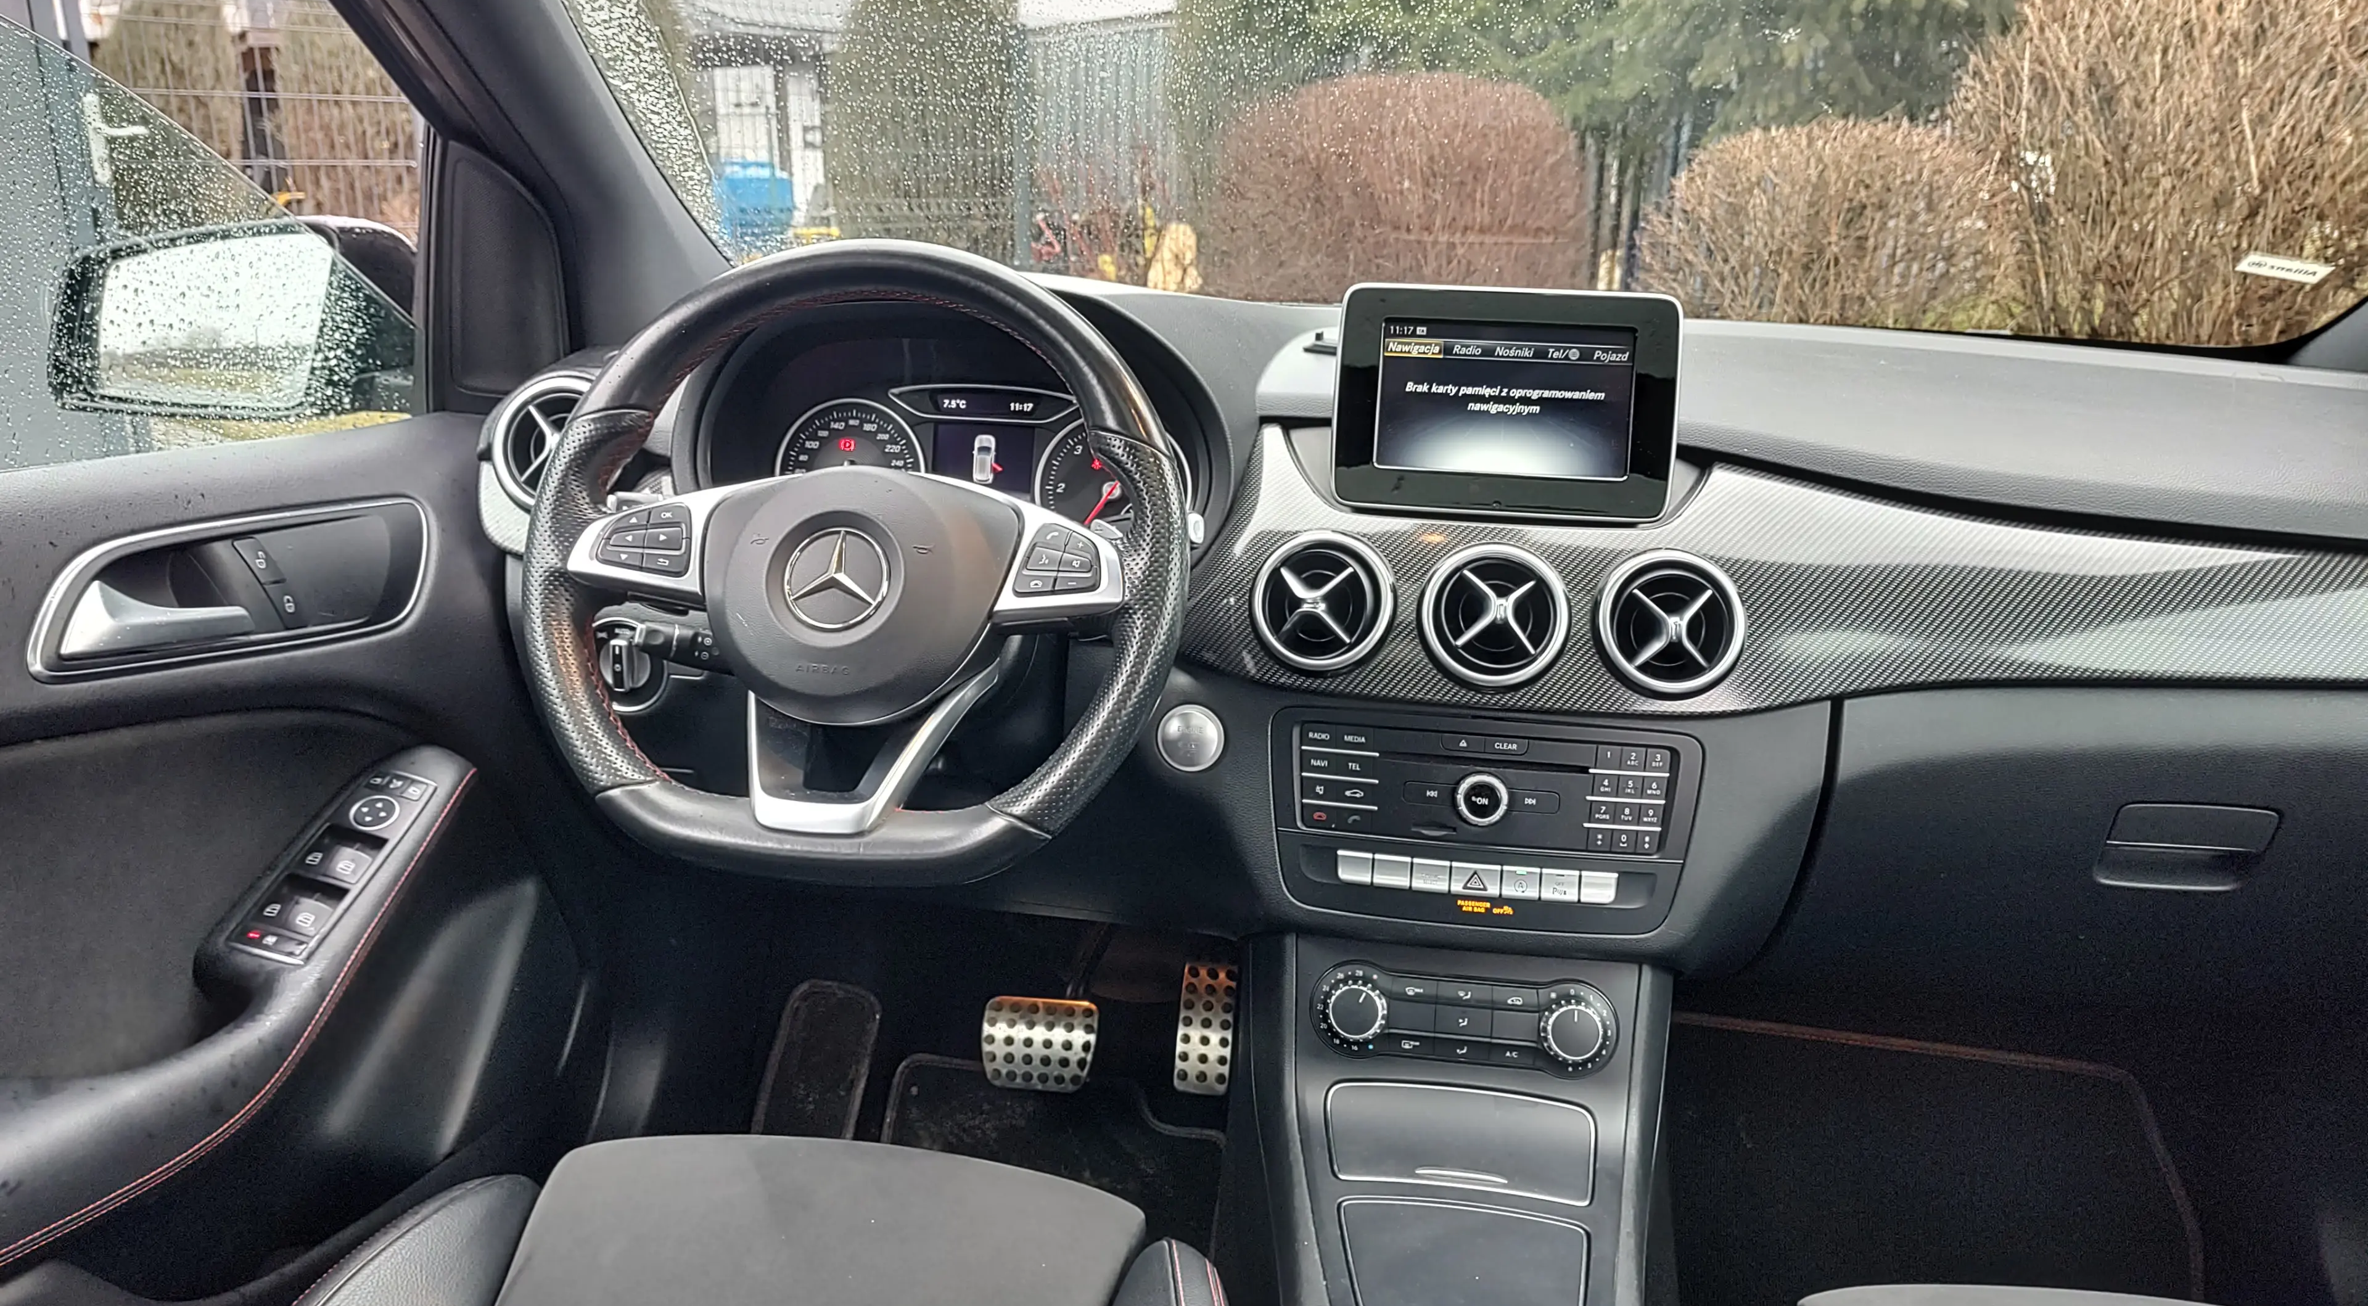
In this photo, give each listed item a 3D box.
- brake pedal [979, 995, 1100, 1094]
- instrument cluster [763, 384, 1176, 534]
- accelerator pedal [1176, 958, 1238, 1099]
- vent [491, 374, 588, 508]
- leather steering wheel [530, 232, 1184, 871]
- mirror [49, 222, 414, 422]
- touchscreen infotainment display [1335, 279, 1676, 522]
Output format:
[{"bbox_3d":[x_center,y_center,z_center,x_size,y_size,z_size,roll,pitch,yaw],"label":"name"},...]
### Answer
[{"bbox_3d":[-0.121,0.329,1.324,0.096,0.078,0.028,3,-15,7],"label":"brake pedal"},{"bbox_3d":[-0.135,-0.123,1.100,0.295,0.125,0.050,3,-3,7],"label":"instrument cluster"},{"bbox_3d":[0.020,0.324,1.355,0.046,0.118,0.025,3,-17,7],"label":"accelerator pedal"},{"bbox_3d":[-0.387,-0.132,0.997,0.090,0.090,0.040,3,2,7],"label":"vent"},{"bbox_3d":[-0.178,-0.052,0.872,0.372,0.358,0.085,3,-9,7],"label":"leather steering wheel"},{"bbox_3d":[-0.675,-0.241,1.140,0.220,0.142,0.120,1,12,0],"label":"mirror"},{"bbox_3d":[0.204,-0.159,1.002,0.208,0.139,0.025,4,6,8],"label":"touchscreen infotainment display"}]

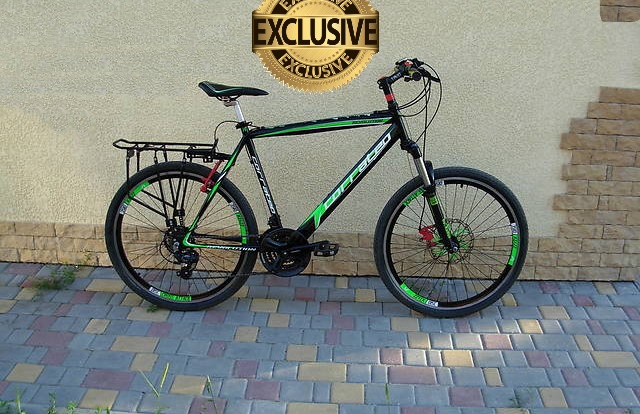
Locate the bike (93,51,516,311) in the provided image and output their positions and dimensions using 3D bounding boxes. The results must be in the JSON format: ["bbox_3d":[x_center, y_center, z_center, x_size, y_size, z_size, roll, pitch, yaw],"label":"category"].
[{"bbox_3d":[-0.020,-0.048,2.930,1.790,1.070,0.610,1,14,2],"label":"bike"}]

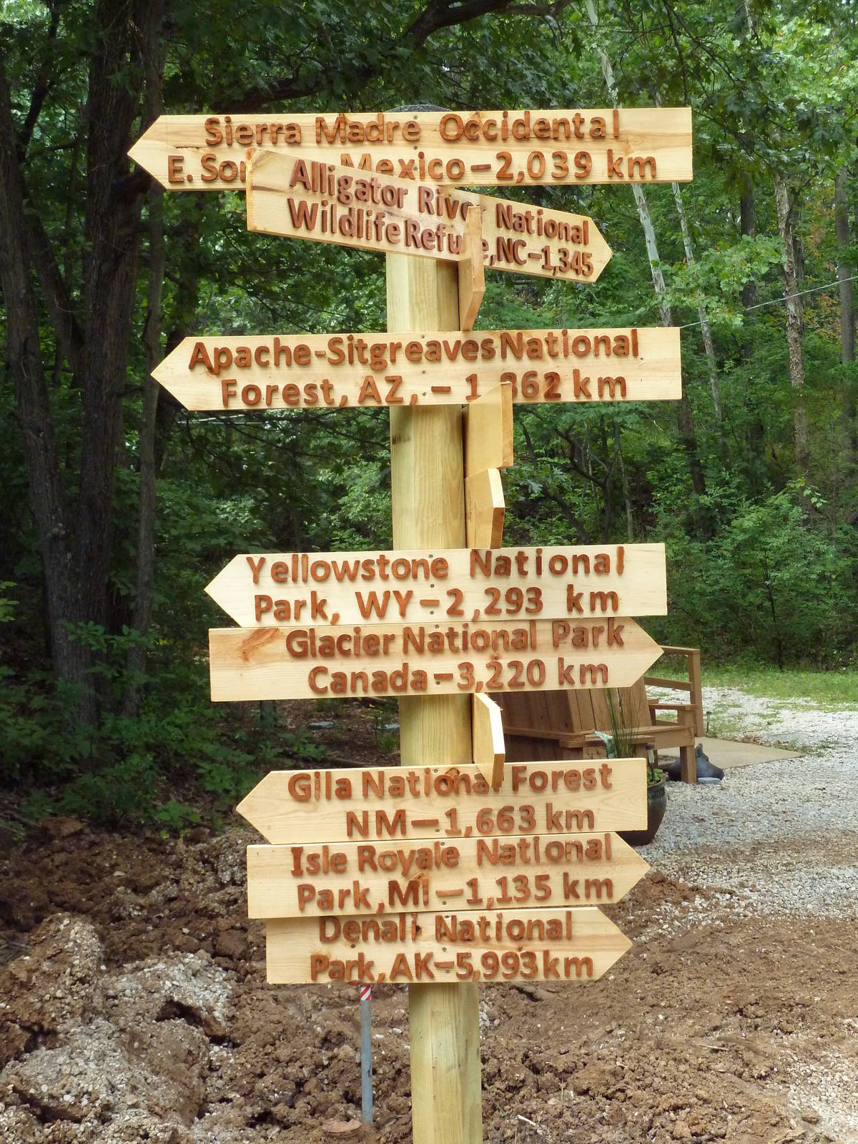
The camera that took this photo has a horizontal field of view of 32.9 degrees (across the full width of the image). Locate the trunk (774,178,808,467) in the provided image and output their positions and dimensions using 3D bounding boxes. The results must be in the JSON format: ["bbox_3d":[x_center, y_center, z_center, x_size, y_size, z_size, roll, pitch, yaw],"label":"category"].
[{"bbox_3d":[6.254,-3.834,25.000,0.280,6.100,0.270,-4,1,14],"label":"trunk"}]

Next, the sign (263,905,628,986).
[{"bbox_3d":[0.044,0.739,2.870,0.722,0.140,0.028,0,2,-3],"label":"sign"}]

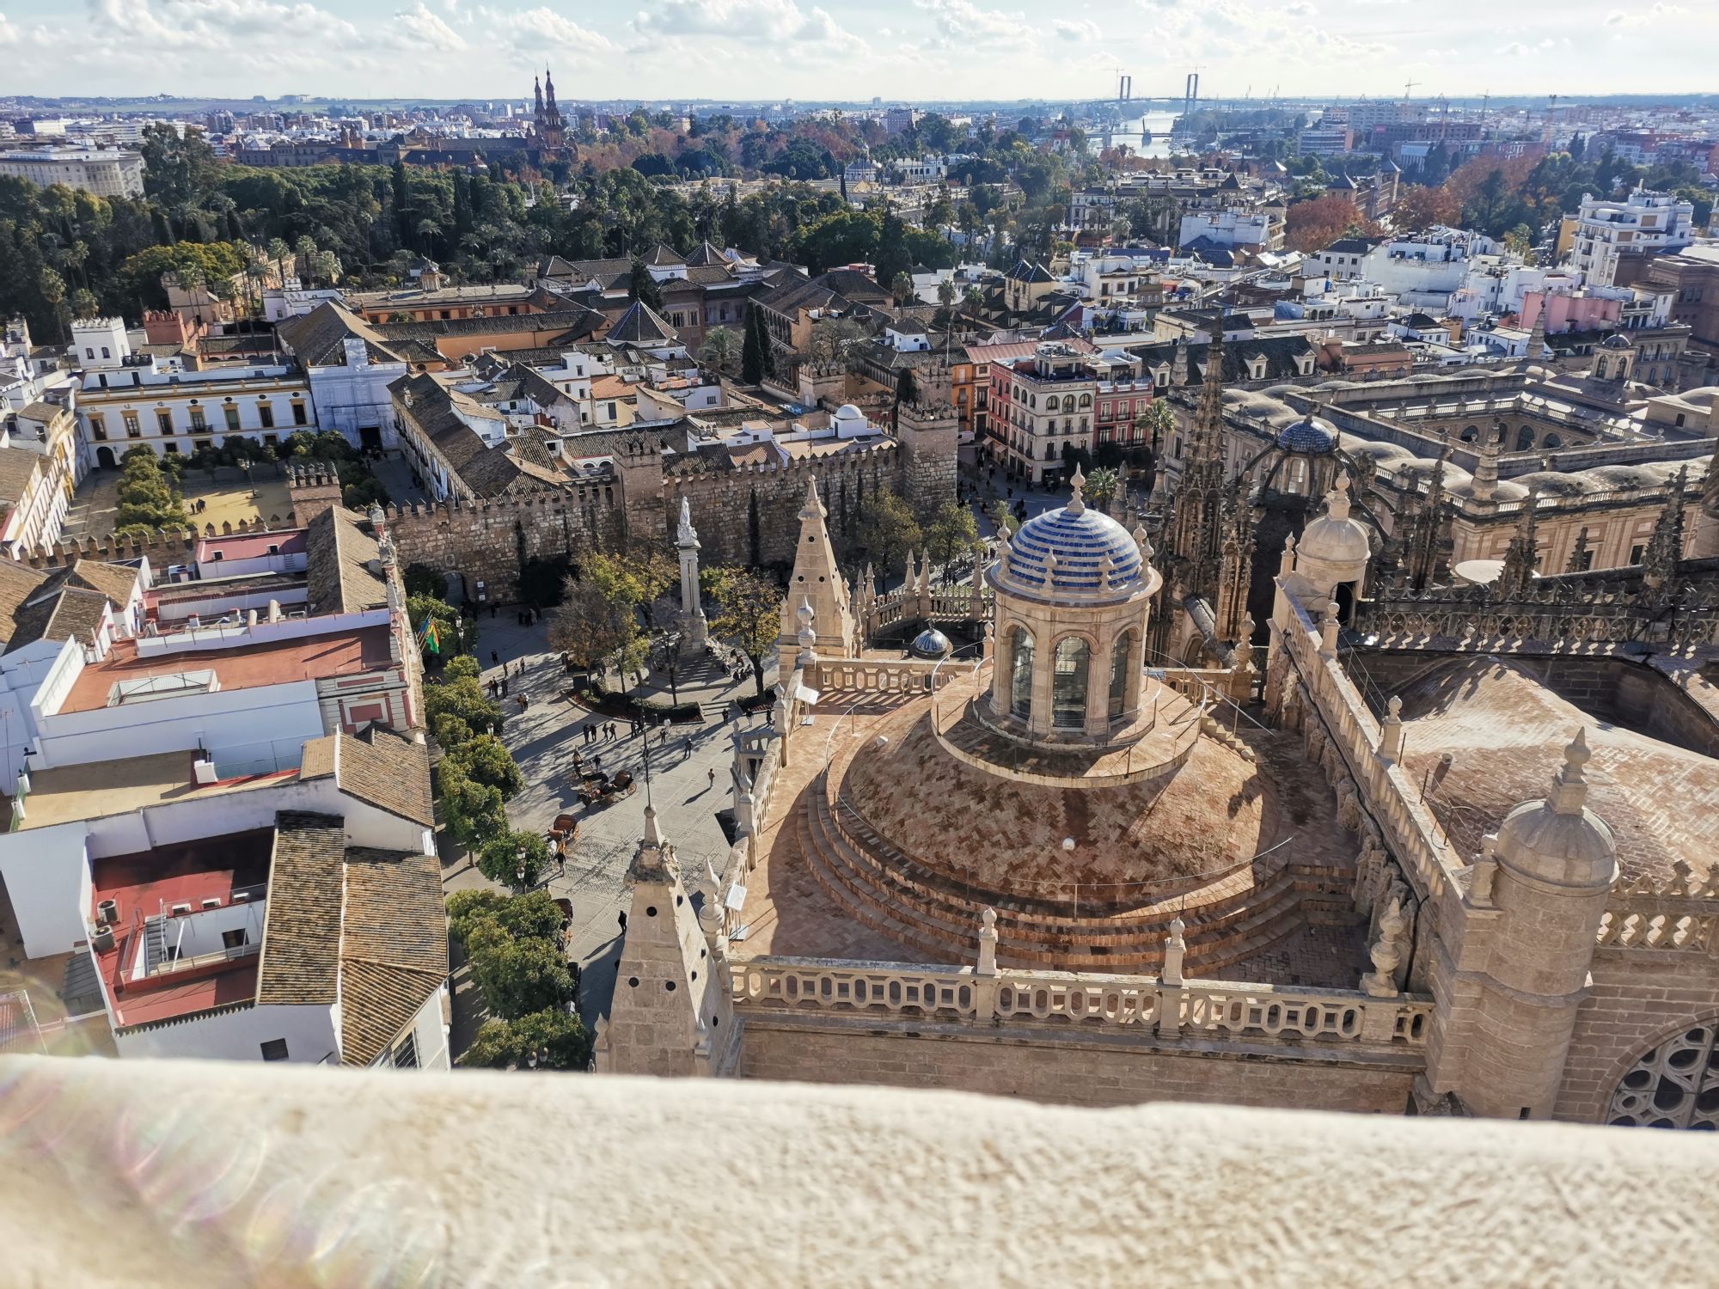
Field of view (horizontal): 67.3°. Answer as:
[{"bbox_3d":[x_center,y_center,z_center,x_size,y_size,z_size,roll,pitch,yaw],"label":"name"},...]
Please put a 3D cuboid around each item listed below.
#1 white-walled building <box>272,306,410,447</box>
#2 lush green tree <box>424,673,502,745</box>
[{"bbox_3d":[-90.300,-48.021,227.954,16.000,18.300,42.000,-11,25,-23],"label":"white-walled building"},{"bbox_3d":[-34.083,6.470,111.174,6.100,7.200,6.100,2,23,5],"label":"lush green tree"}]

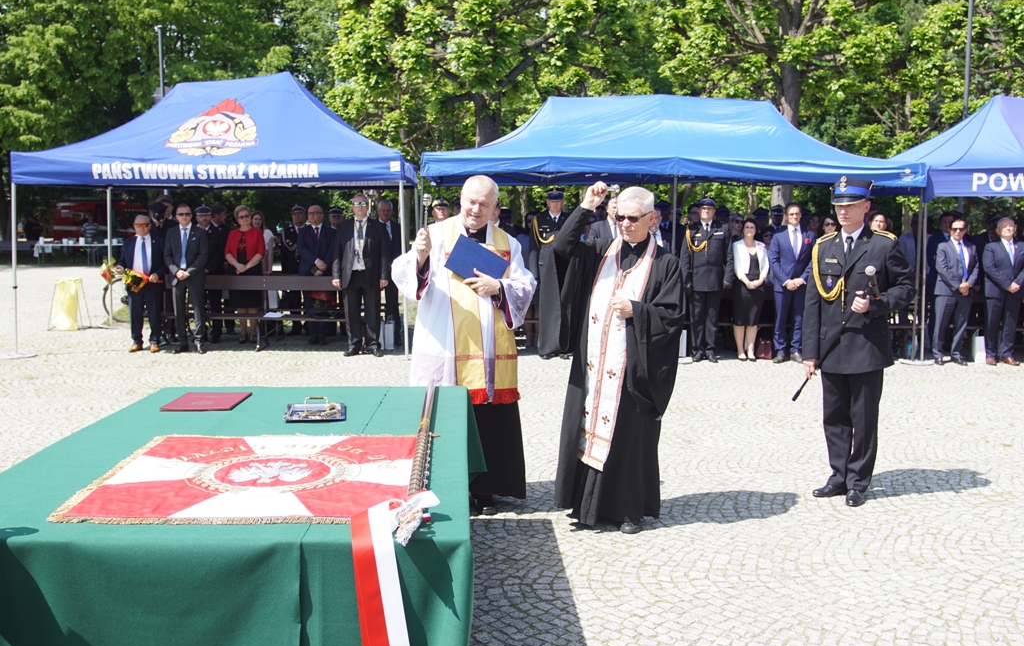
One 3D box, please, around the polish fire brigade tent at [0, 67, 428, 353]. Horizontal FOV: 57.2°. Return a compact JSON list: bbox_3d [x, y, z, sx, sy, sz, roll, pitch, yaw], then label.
[{"bbox_3d":[-3.519,-1.478,12.186,4.420,3.400,2.950,0,6,-3],"label":"polish fire brigade tent"}]

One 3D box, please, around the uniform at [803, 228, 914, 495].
[{"bbox_3d":[2.005,0.219,5.439,0.570,1.523,0.370,6,8,42],"label":"uniform"}]

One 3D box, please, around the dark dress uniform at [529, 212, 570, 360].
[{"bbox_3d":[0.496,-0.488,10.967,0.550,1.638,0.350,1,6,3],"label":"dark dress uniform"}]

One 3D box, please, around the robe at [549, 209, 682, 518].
[{"bbox_3d":[0.565,0.179,4.899,0.620,1.783,0.520,5,7,33],"label":"robe"}]

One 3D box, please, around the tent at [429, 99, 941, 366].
[{"bbox_3d":[1.854,-1.342,12.411,5.880,3.220,2.950,1,6,-2],"label":"tent"}]

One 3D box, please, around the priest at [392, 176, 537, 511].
[{"bbox_3d":[-0.261,0.115,5.163,0.760,1.832,0.520,0,6,-3],"label":"priest"}]

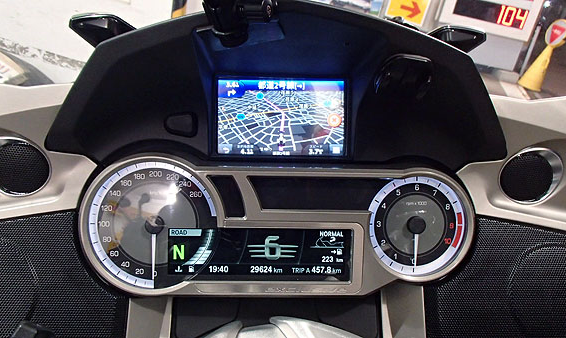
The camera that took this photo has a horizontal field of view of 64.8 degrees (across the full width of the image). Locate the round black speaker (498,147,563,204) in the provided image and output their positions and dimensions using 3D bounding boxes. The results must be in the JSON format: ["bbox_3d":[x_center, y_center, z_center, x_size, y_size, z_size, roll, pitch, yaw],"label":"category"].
[{"bbox_3d":[0.197,0.005,0.354,0.049,0.047,0.017,20,4,39],"label":"round black speaker"}]

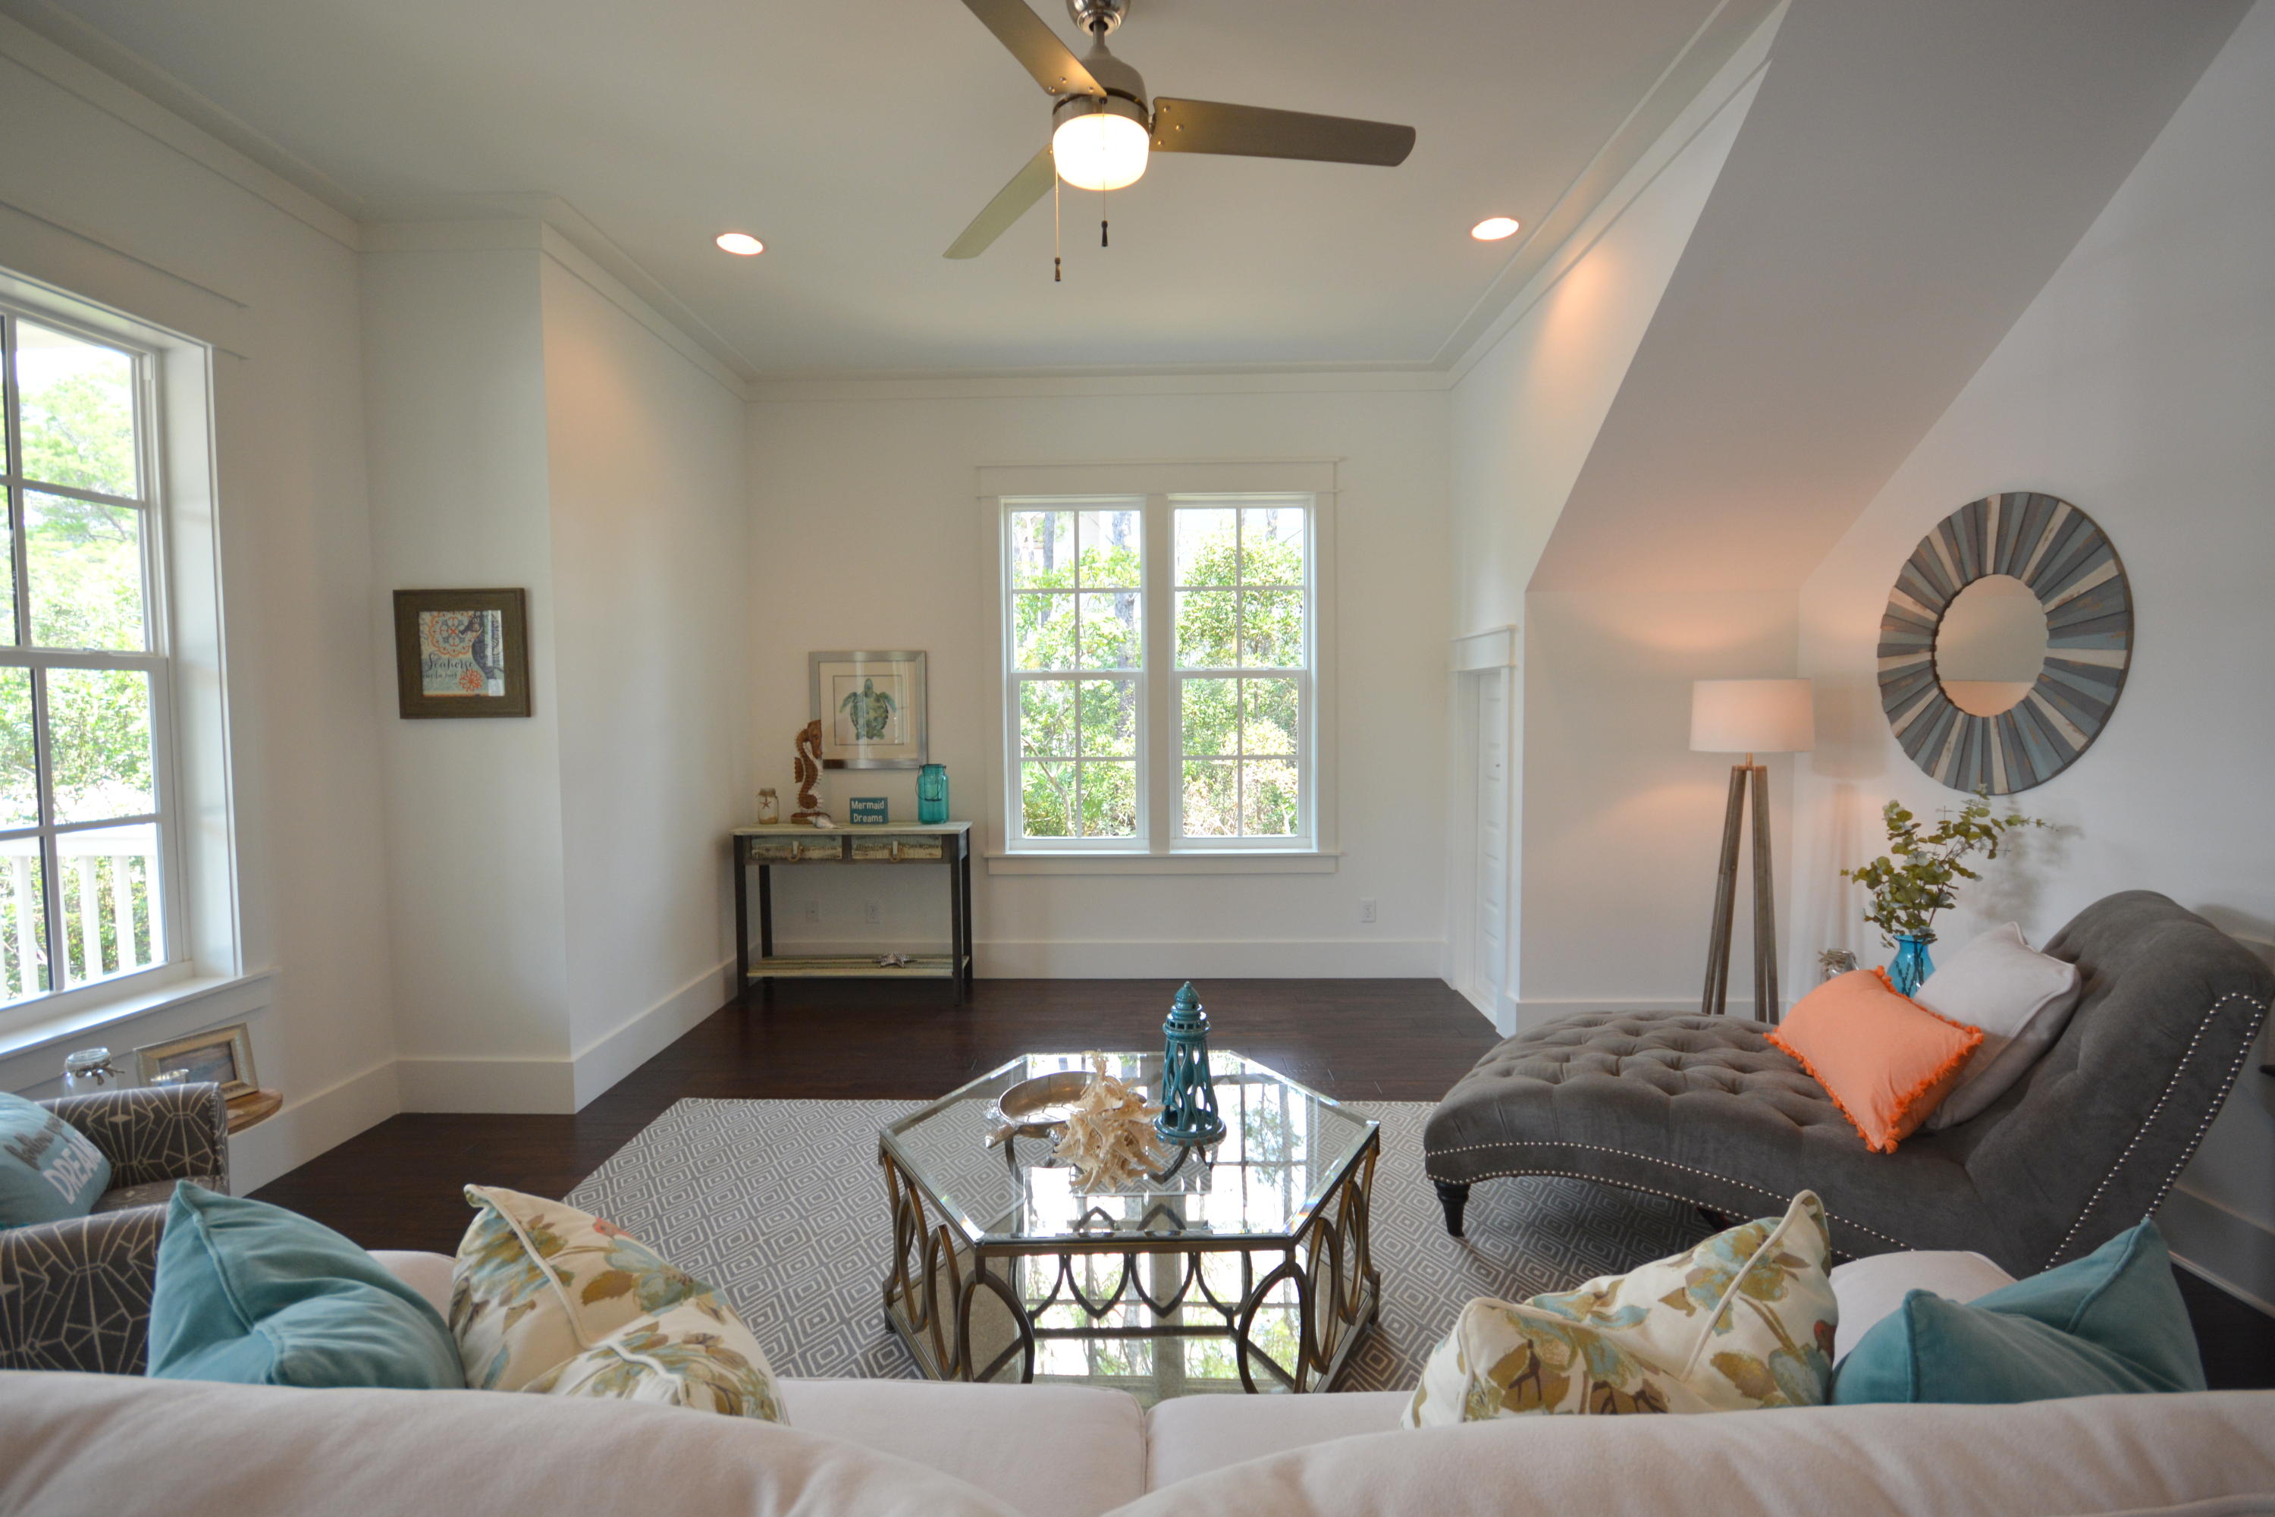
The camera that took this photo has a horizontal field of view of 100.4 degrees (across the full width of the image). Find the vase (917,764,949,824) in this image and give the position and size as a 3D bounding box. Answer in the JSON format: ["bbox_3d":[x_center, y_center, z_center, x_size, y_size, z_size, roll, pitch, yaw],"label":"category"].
[{"bbox_3d":[-0.960,0.175,4.492,0.146,0.277,0.146,0,3,1],"label":"vase"}]

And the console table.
[{"bbox_3d":[-1.326,0.733,4.547,1.060,0.824,0.410,0,4,1],"label":"console table"}]

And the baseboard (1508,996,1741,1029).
[{"bbox_3d":[2.003,1.036,3.697,1.044,0.189,0.020,0,3,1],"label":"baseboard"}]

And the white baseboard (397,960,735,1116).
[{"bbox_3d":[-2.137,1.051,3.872,0.605,0.189,1.510,0,3,1],"label":"white baseboard"}]

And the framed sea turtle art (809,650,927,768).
[{"bbox_3d":[-1.351,-0.240,4.753,0.582,0.591,0.030,0,4,1],"label":"framed sea turtle art"}]

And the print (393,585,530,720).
[{"bbox_3d":[-2.165,-0.336,3.060,0.428,0.414,0.030,0,3,1],"label":"print"}]

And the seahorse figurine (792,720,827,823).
[{"bbox_3d":[-1.573,0.069,4.569,0.177,0.507,0.100,0,4,1],"label":"seahorse figurine"}]

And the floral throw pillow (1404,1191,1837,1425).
[{"bbox_3d":[0.491,0.685,1.043,0.460,0.450,0.190,-2,26,-20],"label":"floral throw pillow"}]

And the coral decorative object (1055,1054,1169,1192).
[{"bbox_3d":[-0.054,0.731,1.977,0.234,0.216,0.229,0,4,1],"label":"coral decorative object"}]

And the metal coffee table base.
[{"bbox_3d":[-0.009,1.004,2.013,1.048,0.427,0.888,0,3,-1],"label":"metal coffee table base"}]

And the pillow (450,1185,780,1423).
[{"bbox_3d":[-0.520,0.694,1.009,0.460,0.450,0.190,2,27,36],"label":"pillow"}]

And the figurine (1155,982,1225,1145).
[{"bbox_3d":[0.111,0.623,1.985,0.152,0.314,0.152,0,3,1],"label":"figurine"}]

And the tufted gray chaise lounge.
[{"bbox_3d":[1.603,0.796,2.423,1.573,0.937,0.672,1,4,26],"label":"tufted gray chaise lounge"}]

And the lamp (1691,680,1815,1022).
[{"bbox_3d":[2.197,0.454,3.421,0.443,1.480,0.443,0,4,1],"label":"lamp"}]

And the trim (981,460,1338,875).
[{"bbox_3d":[0.115,-0.424,4.726,1.802,2.048,0.110,0,4,1],"label":"trim"}]

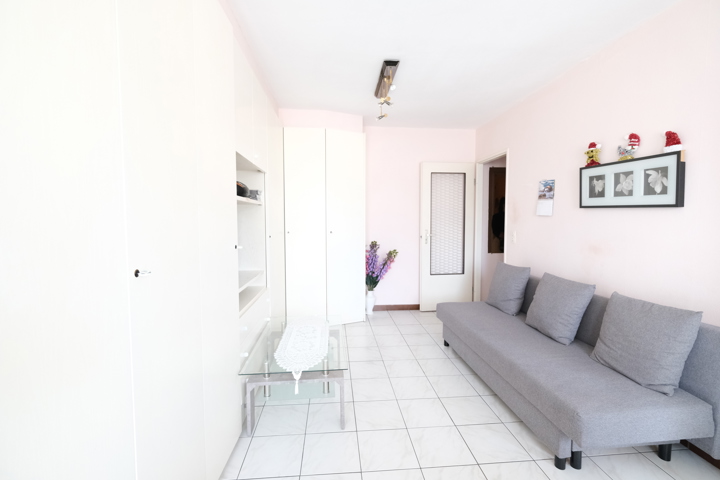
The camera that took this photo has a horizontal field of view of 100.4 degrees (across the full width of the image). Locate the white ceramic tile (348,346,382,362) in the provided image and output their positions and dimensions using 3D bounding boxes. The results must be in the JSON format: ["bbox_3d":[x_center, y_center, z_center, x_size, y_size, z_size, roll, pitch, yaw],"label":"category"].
[{"bbox_3d":[0.048,1.087,2.842,0.300,0.010,0.300,0,4,-5],"label":"white ceramic tile"}]

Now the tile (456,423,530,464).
[{"bbox_3d":[0.752,1.156,1.706,0.300,0.010,0.298,0,3,-5],"label":"tile"}]

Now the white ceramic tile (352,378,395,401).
[{"bbox_3d":[0.100,1.122,2.248,0.300,0.010,0.298,0,3,-5],"label":"white ceramic tile"}]

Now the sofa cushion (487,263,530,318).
[{"bbox_3d":[1.392,0.433,2.823,0.140,0.440,0.440,19,2,-6],"label":"sofa cushion"}]

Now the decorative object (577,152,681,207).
[{"bbox_3d":[1.769,-0.374,2.012,0.042,0.310,0.675,0,4,-5],"label":"decorative object"}]

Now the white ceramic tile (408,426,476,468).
[{"bbox_3d":[0.450,1.156,1.682,0.300,0.010,0.298,0,3,-5],"label":"white ceramic tile"}]

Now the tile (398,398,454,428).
[{"bbox_3d":[0.427,1.144,1.988,0.300,0.010,0.300,0,4,-5],"label":"tile"}]

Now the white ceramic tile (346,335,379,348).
[{"bbox_3d":[0.021,1.051,3.093,0.298,0.012,0.297,0,3,-5],"label":"white ceramic tile"}]

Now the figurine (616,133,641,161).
[{"bbox_3d":[1.778,-0.617,1.987,0.045,0.165,0.140,0,3,-5],"label":"figurine"}]

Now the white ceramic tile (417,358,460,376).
[{"bbox_3d":[0.681,1.104,2.600,0.300,0.010,0.300,0,4,-5],"label":"white ceramic tile"}]

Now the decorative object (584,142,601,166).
[{"bbox_3d":[1.719,-0.629,2.208,0.060,0.160,0.100,0,3,-5],"label":"decorative object"}]

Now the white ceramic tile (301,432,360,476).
[{"bbox_3d":[-0.156,1.165,1.643,0.300,0.010,0.300,0,4,-5],"label":"white ceramic tile"}]

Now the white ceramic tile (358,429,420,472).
[{"bbox_3d":[0.148,1.157,1.657,0.300,0.010,0.298,0,3,-5],"label":"white ceramic tile"}]

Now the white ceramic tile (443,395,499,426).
[{"bbox_3d":[0.714,1.117,1.972,0.298,0.012,0.297,0,3,-5],"label":"white ceramic tile"}]

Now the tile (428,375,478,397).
[{"bbox_3d":[0.706,1.123,2.307,0.300,0.010,0.300,0,4,-5],"label":"tile"}]

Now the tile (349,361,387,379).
[{"bbox_3d":[0.073,1.106,2.548,0.300,0.010,0.300,0,4,-5],"label":"tile"}]

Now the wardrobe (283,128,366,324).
[{"bbox_3d":[-0.411,-0.133,3.758,0.950,2.300,0.570,0,4,-5],"label":"wardrobe"}]

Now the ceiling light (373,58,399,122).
[{"bbox_3d":[0.244,-1.347,2.793,0.140,0.225,0.720,0,3,-5],"label":"ceiling light"}]

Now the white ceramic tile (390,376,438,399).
[{"bbox_3d":[0.392,1.102,2.240,0.298,0.012,0.297,0,3,-5],"label":"white ceramic tile"}]

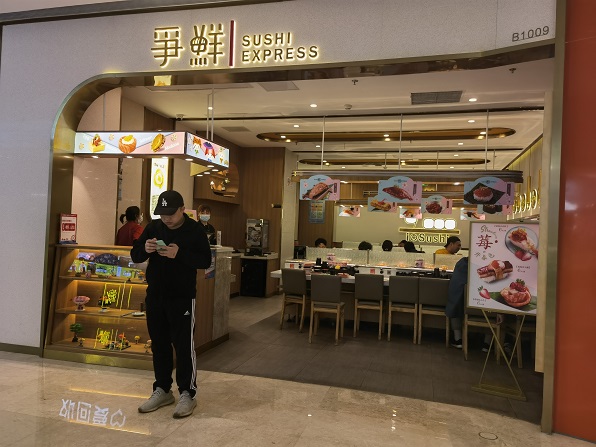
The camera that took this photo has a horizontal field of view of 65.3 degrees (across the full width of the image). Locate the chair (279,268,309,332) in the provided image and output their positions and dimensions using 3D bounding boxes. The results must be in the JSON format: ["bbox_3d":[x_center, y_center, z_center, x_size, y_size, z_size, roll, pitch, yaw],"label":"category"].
[{"bbox_3d":[0.034,1.093,6.708,0.410,0.860,0.520,2,-1,29],"label":"chair"}]

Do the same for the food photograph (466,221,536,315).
[{"bbox_3d":[1.949,0.421,4.417,0.650,0.855,0.040,2,-2,35],"label":"food photograph"}]

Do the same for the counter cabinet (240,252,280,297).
[{"bbox_3d":[-0.772,1.119,10.030,0.640,0.820,0.750,2,-1,17],"label":"counter cabinet"}]

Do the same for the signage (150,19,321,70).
[{"bbox_3d":[-0.622,-1.677,4.347,1.720,0.460,0.050,2,-1,16],"label":"signage"}]

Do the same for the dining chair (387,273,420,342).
[{"bbox_3d":[1.450,1.145,6.327,0.410,0.860,0.520,2,-1,16],"label":"dining chair"}]

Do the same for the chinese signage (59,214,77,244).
[{"bbox_3d":[-2.459,0.064,4.965,0.200,0.325,0.060,2,-1,10],"label":"chinese signage"}]

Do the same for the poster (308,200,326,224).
[{"bbox_3d":[0.556,-0.354,14.053,0.500,0.710,0.020,2,-1,17],"label":"poster"}]

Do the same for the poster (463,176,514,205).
[{"bbox_3d":[2.684,-0.455,6.511,0.655,0.405,0.030,2,-1,17],"label":"poster"}]

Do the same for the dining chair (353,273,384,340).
[{"bbox_3d":[1.024,1.127,6.492,0.430,0.870,0.500,2,-1,17],"label":"dining chair"}]

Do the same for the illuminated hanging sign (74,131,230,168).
[{"bbox_3d":[-1.666,-0.850,5.476,1.400,0.240,1.030,2,-1,17],"label":"illuminated hanging sign"}]

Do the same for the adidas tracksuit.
[{"bbox_3d":[-0.970,0.663,3.633,0.600,1.450,0.410,2,-1,13],"label":"adidas tracksuit"}]

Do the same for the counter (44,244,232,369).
[{"bbox_3d":[-1.743,0.855,5.334,1.450,1.150,1.400,2,-1,16],"label":"counter"}]

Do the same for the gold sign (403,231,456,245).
[{"bbox_3d":[3.686,0.381,13.038,1.450,0.400,0.080,2,-1,17],"label":"gold sign"}]

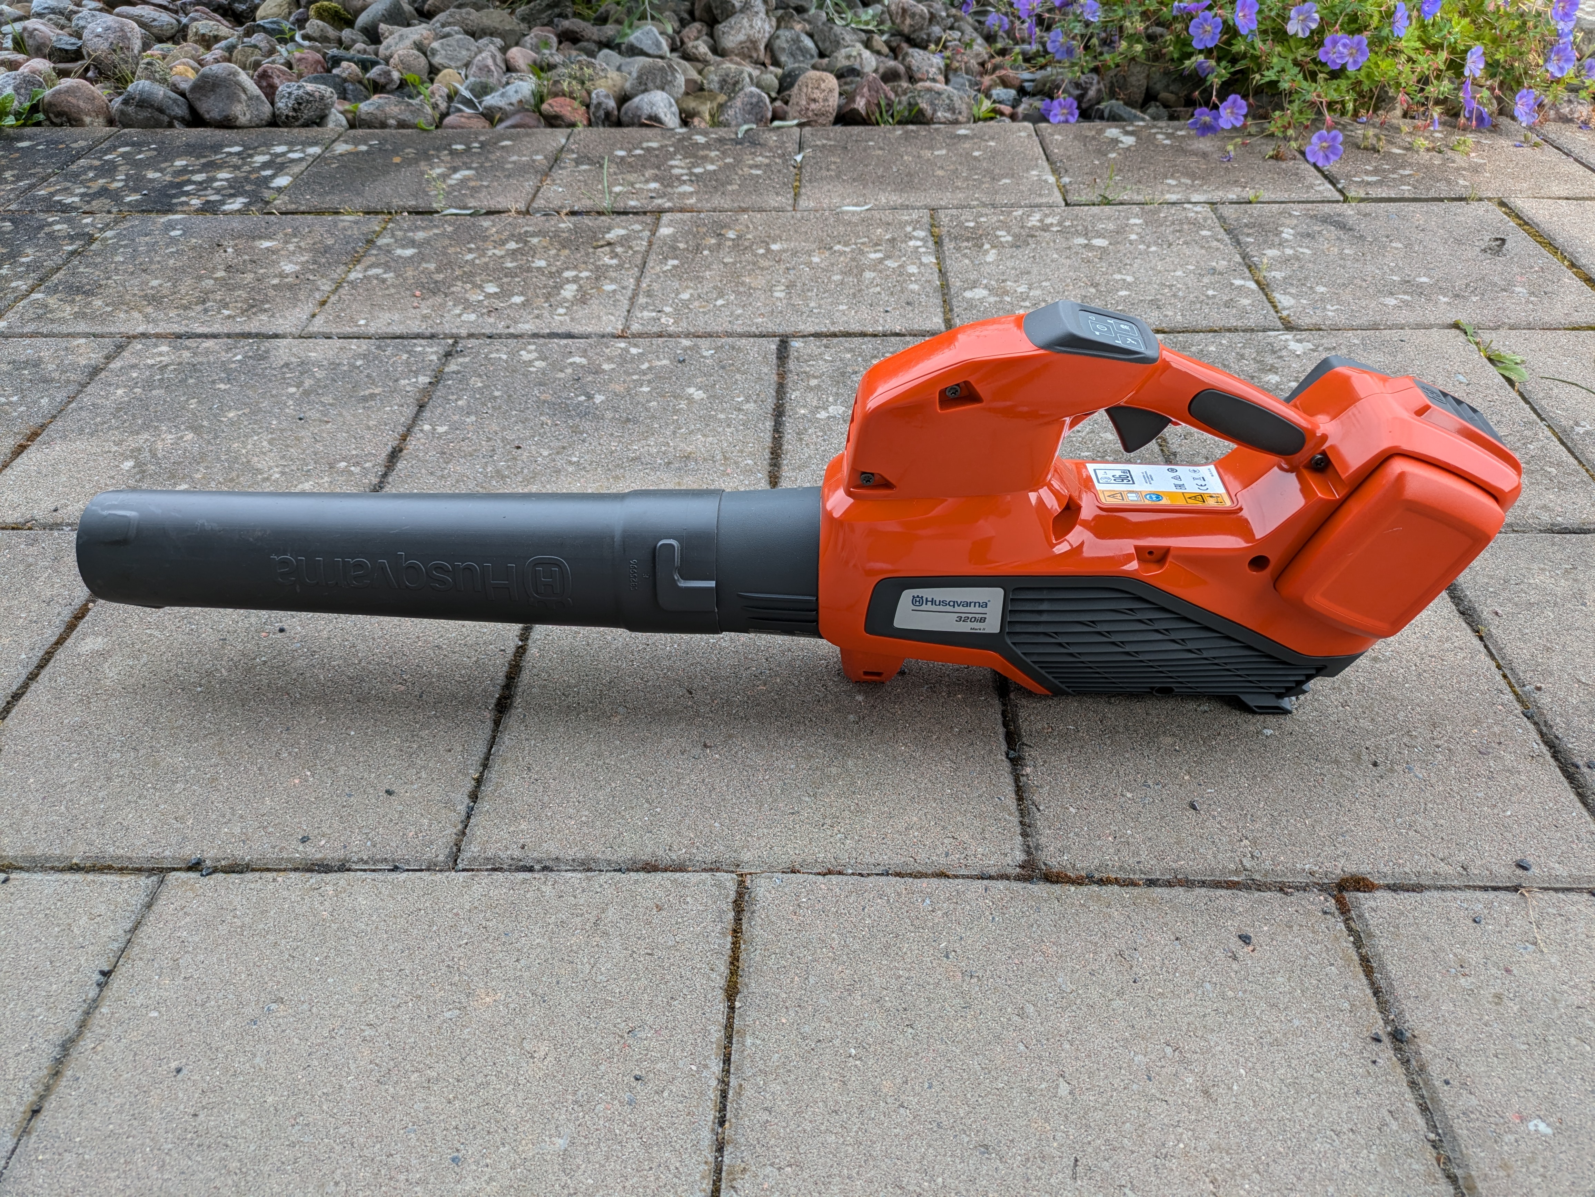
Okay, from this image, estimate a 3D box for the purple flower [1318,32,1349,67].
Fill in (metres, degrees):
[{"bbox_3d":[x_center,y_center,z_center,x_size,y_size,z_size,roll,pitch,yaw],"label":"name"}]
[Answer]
[{"bbox_3d":[0.764,-0.782,1.643,0.045,0.046,0.022,15,31,18],"label":"purple flower"}]

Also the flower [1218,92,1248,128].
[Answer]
[{"bbox_3d":[0.601,-0.675,1.591,0.048,0.048,0.024,-8,29,-7],"label":"flower"}]

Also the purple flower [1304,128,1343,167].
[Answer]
[{"bbox_3d":[0.685,-0.589,1.502,0.050,0.048,0.022,15,28,19],"label":"purple flower"}]

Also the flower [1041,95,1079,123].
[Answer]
[{"bbox_3d":[0.383,-0.716,1.684,0.050,0.040,0.025,7,31,10],"label":"flower"}]

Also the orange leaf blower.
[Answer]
[{"bbox_3d":[-0.027,-0.062,0.761,0.958,0.265,0.155,1,40,3],"label":"orange leaf blower"}]

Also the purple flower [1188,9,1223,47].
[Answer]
[{"bbox_3d":[0.573,-0.800,1.615,0.048,0.050,0.022,17,29,20],"label":"purple flower"}]

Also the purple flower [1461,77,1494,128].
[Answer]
[{"bbox_3d":[0.966,-0.705,1.637,0.044,0.065,0.035,27,48,30],"label":"purple flower"}]

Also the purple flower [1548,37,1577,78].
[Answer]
[{"bbox_3d":[1.080,-0.764,1.627,0.046,0.054,0.028,0,28,2],"label":"purple flower"}]

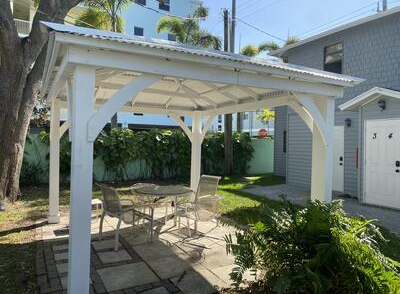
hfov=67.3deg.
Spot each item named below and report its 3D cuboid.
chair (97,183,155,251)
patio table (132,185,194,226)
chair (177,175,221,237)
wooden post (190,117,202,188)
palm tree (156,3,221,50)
[{"bbox_3d":[-1.143,0.984,4.545,0.660,0.900,0.580,1,1,-42],"label":"chair"},{"bbox_3d":[-0.607,1.084,4.969,1.050,0.720,1.050,1,1,-27],"label":"patio table"},{"bbox_3d":[0.006,1.004,5.489,0.580,0.900,0.660,2,1,41],"label":"chair"},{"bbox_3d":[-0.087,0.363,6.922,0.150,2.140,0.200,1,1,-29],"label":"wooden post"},{"bbox_3d":[-0.914,-4.158,20.069,4.200,10.797,4.200,2,1,0],"label":"palm tree"}]

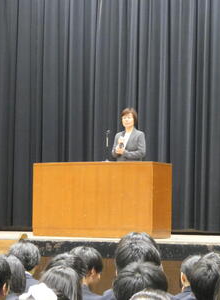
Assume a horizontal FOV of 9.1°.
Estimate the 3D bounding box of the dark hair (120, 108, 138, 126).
[{"bbox_3d":[0.261,-0.439,18.715,0.210,0.240,0.230,0,-3,20],"label":"dark hair"}]

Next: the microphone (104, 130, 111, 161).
[{"bbox_3d":[-0.033,-0.038,18.330,0.080,0.439,0.120,-1,-3,28],"label":"microphone"}]

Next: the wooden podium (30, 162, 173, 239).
[{"bbox_3d":[-0.110,0.657,18.188,1.764,0.968,0.569,-1,-3,28],"label":"wooden podium"}]

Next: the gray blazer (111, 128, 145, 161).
[{"bbox_3d":[0.252,0.013,18.668,0.460,0.620,0.290,-1,-3,25],"label":"gray blazer"}]

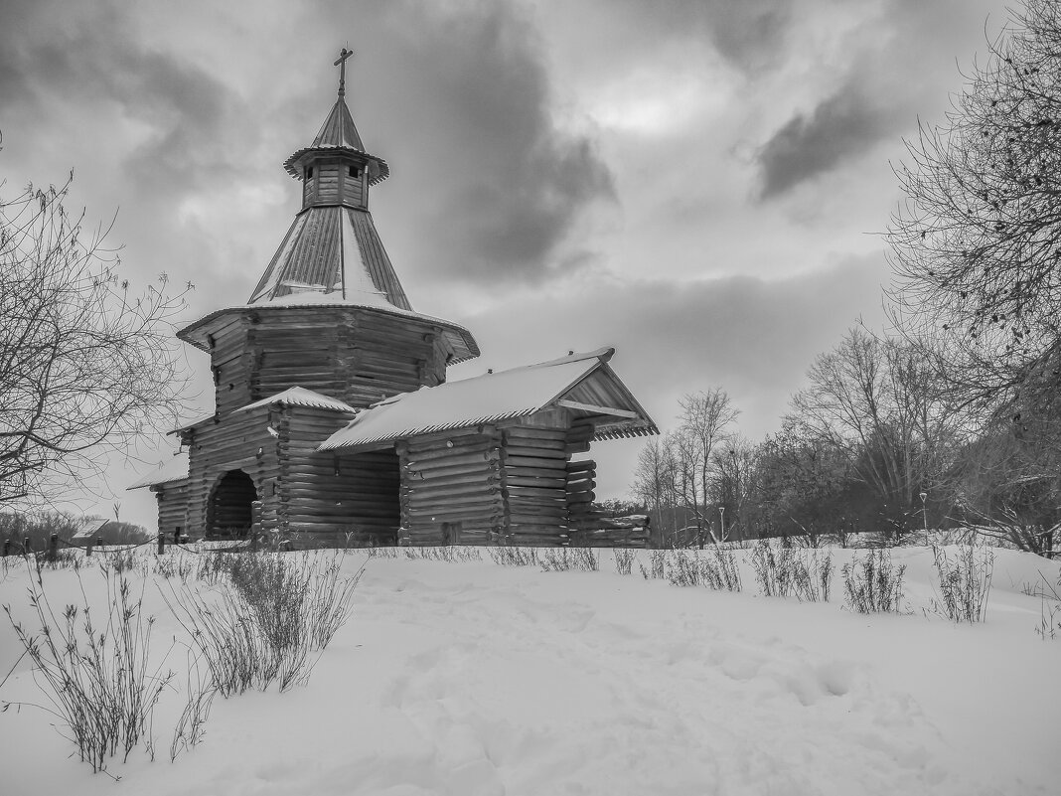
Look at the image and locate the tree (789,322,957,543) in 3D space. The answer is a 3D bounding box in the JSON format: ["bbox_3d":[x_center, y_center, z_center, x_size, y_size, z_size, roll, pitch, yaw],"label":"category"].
[{"bbox_3d":[25.979,2.678,66.487,13.550,16.580,11.510,-1,-10,0],"label":"tree"}]

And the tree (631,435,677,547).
[{"bbox_3d":[8.952,6.963,63.740,3.390,8.370,3.220,-1,-10,0],"label":"tree"}]

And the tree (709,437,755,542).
[{"bbox_3d":[15.268,7.037,65.742,3.500,8.030,3.330,-1,-10,0],"label":"tree"}]

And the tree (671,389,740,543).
[{"bbox_3d":[12.521,5.163,63.034,4.820,11.680,4.570,-1,-10,0],"label":"tree"}]

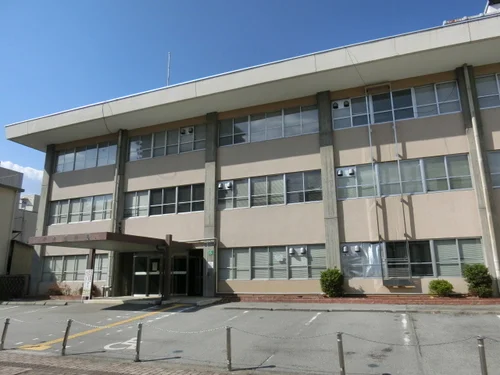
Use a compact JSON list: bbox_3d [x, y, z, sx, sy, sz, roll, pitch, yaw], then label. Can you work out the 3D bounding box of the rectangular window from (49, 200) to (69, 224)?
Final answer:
[{"bbox_3d":[-12.064,1.574,22.849,1.612,1.510,0.130,-6,-15,21],"label":"rectangular window"}]

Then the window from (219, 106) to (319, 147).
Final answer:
[{"bbox_3d":[0.877,-3.102,18.676,5.389,1.451,0.130,-6,-15,21],"label":"window"}]

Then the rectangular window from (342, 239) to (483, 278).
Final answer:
[{"bbox_3d":[6.588,2.963,14.916,5.389,1.476,0.130,-6,-15,21],"label":"rectangular window"}]

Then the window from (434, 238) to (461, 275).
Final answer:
[{"bbox_3d":[7.883,2.827,14.512,0.902,1.491,0.150,-6,-15,21],"label":"window"}]

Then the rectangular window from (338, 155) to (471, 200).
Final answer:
[{"bbox_3d":[6.558,-0.423,15.840,5.379,1.484,0.150,-6,-15,21],"label":"rectangular window"}]

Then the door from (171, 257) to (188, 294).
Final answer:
[{"bbox_3d":[-3.764,4.698,19.462,0.999,2.185,0.100,-6,-15,21],"label":"door"}]

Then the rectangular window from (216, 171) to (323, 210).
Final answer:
[{"bbox_3d":[0.884,0.151,18.064,5.451,1.526,0.150,-6,-15,21],"label":"rectangular window"}]

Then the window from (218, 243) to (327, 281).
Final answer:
[{"bbox_3d":[0.967,3.559,17.067,5.389,1.476,0.130,-6,-15,21],"label":"window"}]

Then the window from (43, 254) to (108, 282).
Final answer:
[{"bbox_3d":[-10.276,4.749,21.371,5.389,1.476,0.130,-6,-15,21],"label":"window"}]

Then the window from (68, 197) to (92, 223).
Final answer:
[{"bbox_3d":[-10.430,1.401,22.224,1.854,1.510,0.130,-6,-15,21],"label":"window"}]

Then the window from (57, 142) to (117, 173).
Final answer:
[{"bbox_3d":[-10.524,-1.915,23.303,5.124,1.474,0.150,-6,-15,21],"label":"window"}]

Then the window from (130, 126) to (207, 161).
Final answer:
[{"bbox_3d":[-4.744,-2.507,20.827,5.389,1.451,0.130,-6,-15,21],"label":"window"}]

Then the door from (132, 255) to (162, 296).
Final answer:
[{"bbox_3d":[-5.719,4.899,20.227,1.979,2.271,0.100,-6,-15,21],"label":"door"}]

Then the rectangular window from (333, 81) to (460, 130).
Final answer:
[{"bbox_3d":[6.546,-3.726,16.635,5.380,1.472,0.150,-6,-15,21],"label":"rectangular window"}]

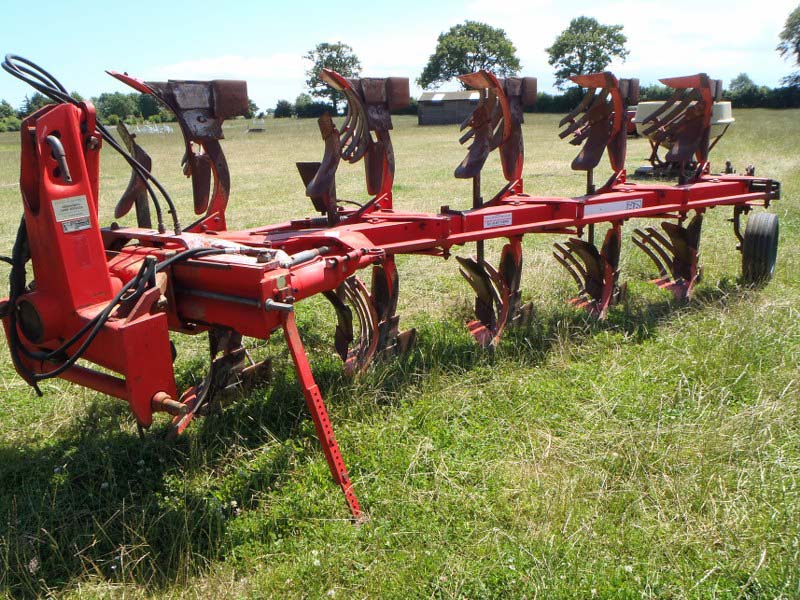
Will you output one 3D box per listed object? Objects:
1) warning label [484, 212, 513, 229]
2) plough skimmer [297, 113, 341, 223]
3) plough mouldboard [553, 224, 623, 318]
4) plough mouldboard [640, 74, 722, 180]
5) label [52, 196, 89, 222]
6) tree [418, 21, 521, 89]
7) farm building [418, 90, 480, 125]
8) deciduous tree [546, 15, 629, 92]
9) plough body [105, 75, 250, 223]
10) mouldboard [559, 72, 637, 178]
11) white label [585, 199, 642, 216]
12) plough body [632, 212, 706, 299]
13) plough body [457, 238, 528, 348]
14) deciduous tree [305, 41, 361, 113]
[{"bbox_3d":[0.632,-0.512,4.180,0.226,0.078,0.006,-11,16,-29],"label":"warning label"},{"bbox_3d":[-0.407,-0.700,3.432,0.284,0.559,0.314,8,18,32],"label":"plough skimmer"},{"bbox_3d":[1.412,-0.275,5.014,0.620,0.690,0.850,8,18,32],"label":"plough mouldboard"},{"bbox_3d":[2.222,-1.416,5.250,0.610,0.760,0.850,8,18,32],"label":"plough mouldboard"},{"bbox_3d":[-1.127,-0.314,2.223,0.004,0.074,0.123,8,20,32],"label":"label"},{"bbox_3d":[8.151,-27.666,77.000,12.200,11.200,12.200,-2,17,0],"label":"tree"},{"bbox_3d":[4.460,-14.750,49.429,5.600,2.420,3.000,2,17,13],"label":"farm building"},{"bbox_3d":[24.211,-30.223,83.557,10.588,11.816,10.588,4,17,15],"label":"deciduous tree"},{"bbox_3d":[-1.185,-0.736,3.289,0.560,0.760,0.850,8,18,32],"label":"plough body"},{"bbox_3d":[1.369,-1.258,4.703,0.627,0.686,0.823,8,18,32],"label":"mouldboard"},{"bbox_3d":[1.371,-0.594,4.155,0.505,0.071,0.004,-10,17,-26],"label":"white label"},{"bbox_3d":[2.269,-0.445,5.501,0.620,0.690,0.850,8,18,32],"label":"plough body"},{"bbox_3d":[0.569,-0.111,4.495,0.627,0.686,0.823,8,18,32],"label":"plough body"},{"bbox_3d":[-9.345,-30.375,89.584,7.753,9.830,7.753,-3,17,-5],"label":"deciduous tree"}]

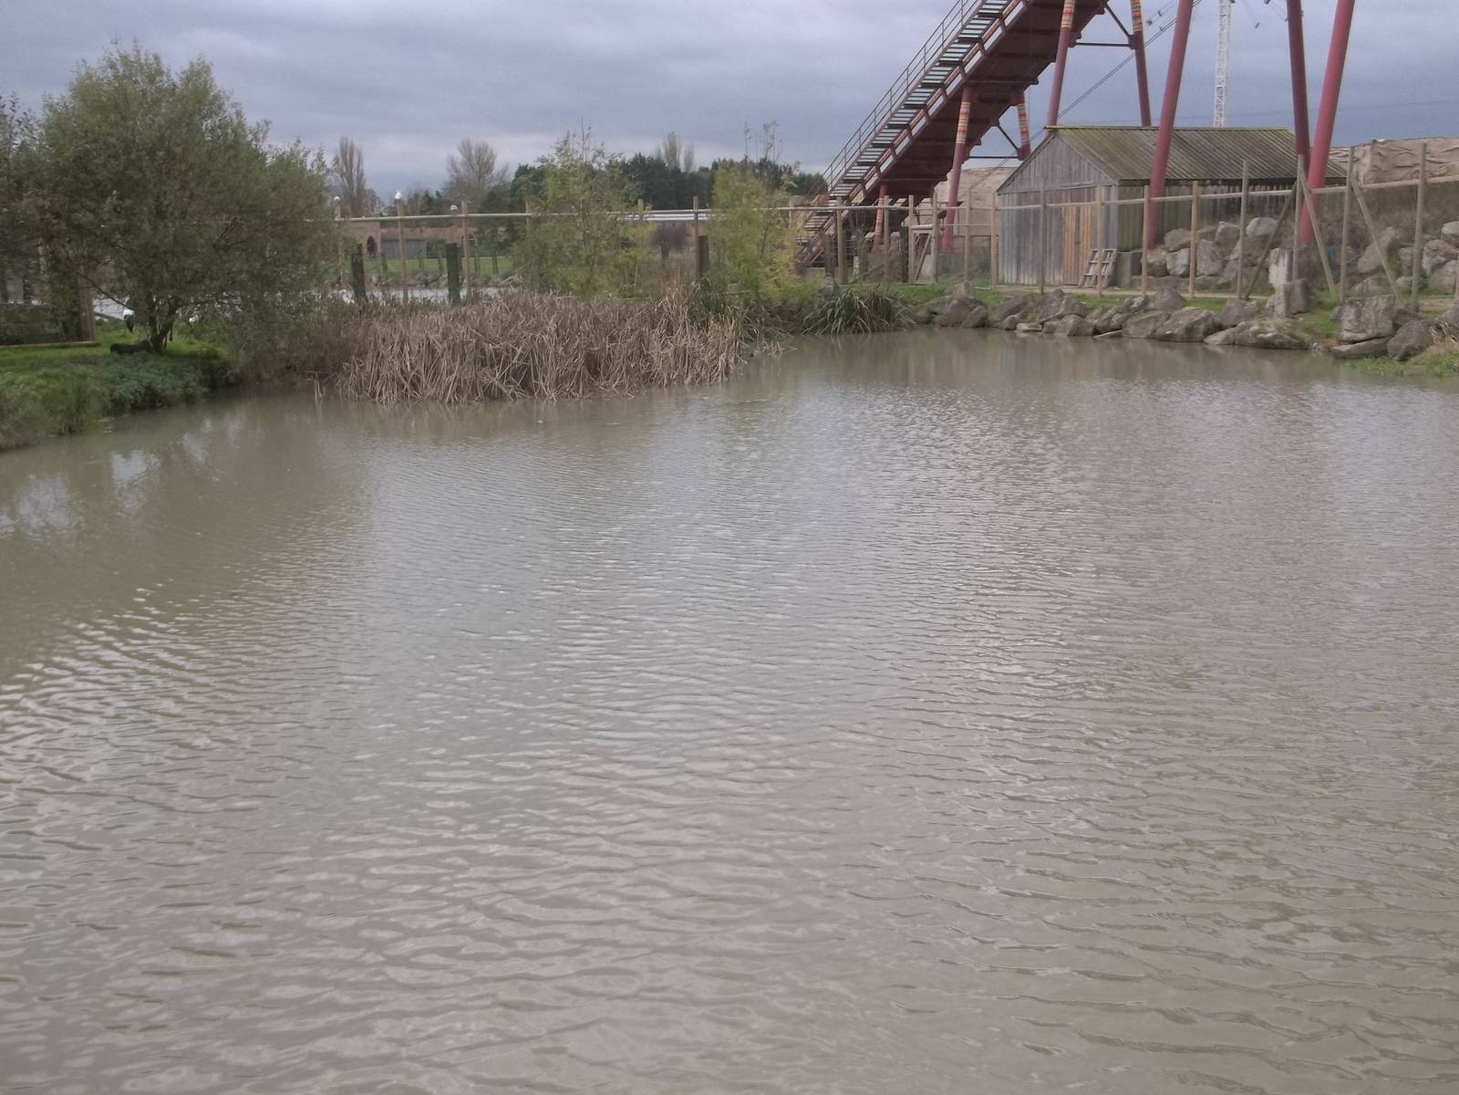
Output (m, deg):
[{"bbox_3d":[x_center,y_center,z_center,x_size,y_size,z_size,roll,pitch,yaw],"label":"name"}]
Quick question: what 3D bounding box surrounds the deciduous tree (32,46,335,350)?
[{"bbox_3d":[-10.010,-6.395,25.500,5.200,5.400,4.900,-7,14,-20],"label":"deciduous tree"}]

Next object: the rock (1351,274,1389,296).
[{"bbox_3d":[13.369,-5.454,29.000,0.800,0.480,0.650,4,14,24],"label":"rock"}]

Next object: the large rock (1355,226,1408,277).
[{"bbox_3d":[14.063,-6.392,30.000,1.000,1.050,0.800,4,14,24],"label":"large rock"}]

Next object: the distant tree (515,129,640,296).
[{"bbox_3d":[-3.363,-7.195,30.115,2.700,3.602,2.500,-3,12,-6],"label":"distant tree"}]

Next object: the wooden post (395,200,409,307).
[{"bbox_3d":[-7.235,-6.505,30.752,0.130,2.319,0.130,-4,13,-12],"label":"wooden post"}]

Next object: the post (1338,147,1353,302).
[{"bbox_3d":[12.414,-6.505,28.000,0.120,3.100,0.120,4,14,23],"label":"post"}]

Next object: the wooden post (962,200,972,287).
[{"bbox_3d":[6.121,-7.804,35.767,0.100,2.177,0.100,0,13,10],"label":"wooden post"}]

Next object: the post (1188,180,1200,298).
[{"bbox_3d":[9.420,-6.232,28.159,0.105,2.344,0.105,2,13,18],"label":"post"}]

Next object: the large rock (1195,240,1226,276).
[{"bbox_3d":[11.586,-6.960,33.500,0.740,0.850,0.650,3,14,19],"label":"large rock"}]

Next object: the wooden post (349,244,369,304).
[{"bbox_3d":[-9.589,-7.007,36.000,0.300,1.600,0.300,-5,13,-14],"label":"wooden post"}]

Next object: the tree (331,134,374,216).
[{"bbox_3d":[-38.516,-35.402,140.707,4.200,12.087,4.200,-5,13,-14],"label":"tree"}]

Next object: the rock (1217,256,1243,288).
[{"bbox_3d":[11.886,-6.531,33.000,0.650,0.720,0.600,3,14,19],"label":"rock"}]

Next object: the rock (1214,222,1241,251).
[{"bbox_3d":[12.342,-7.705,34.500,0.720,0.700,0.650,3,14,19],"label":"rock"}]

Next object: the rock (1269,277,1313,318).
[{"bbox_3d":[10.505,-4.666,26.000,0.780,0.700,0.650,3,14,21],"label":"rock"}]

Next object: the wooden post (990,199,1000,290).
[{"bbox_3d":[6.614,-7.541,34.563,0.125,2.215,0.125,1,13,11],"label":"wooden post"}]

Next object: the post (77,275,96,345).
[{"bbox_3d":[-10.830,-4.011,23.379,0.230,1.135,0.200,-7,14,-24],"label":"post"}]

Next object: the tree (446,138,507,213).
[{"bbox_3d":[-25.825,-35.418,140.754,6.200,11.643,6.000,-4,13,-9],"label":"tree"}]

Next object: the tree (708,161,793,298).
[{"bbox_3d":[0.494,-7.198,31.667,1.950,3.114,1.900,-1,12,1],"label":"tree"}]

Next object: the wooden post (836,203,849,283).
[{"bbox_3d":[3.367,-9.064,41.500,0.200,2.400,0.200,-1,13,5],"label":"wooden post"}]

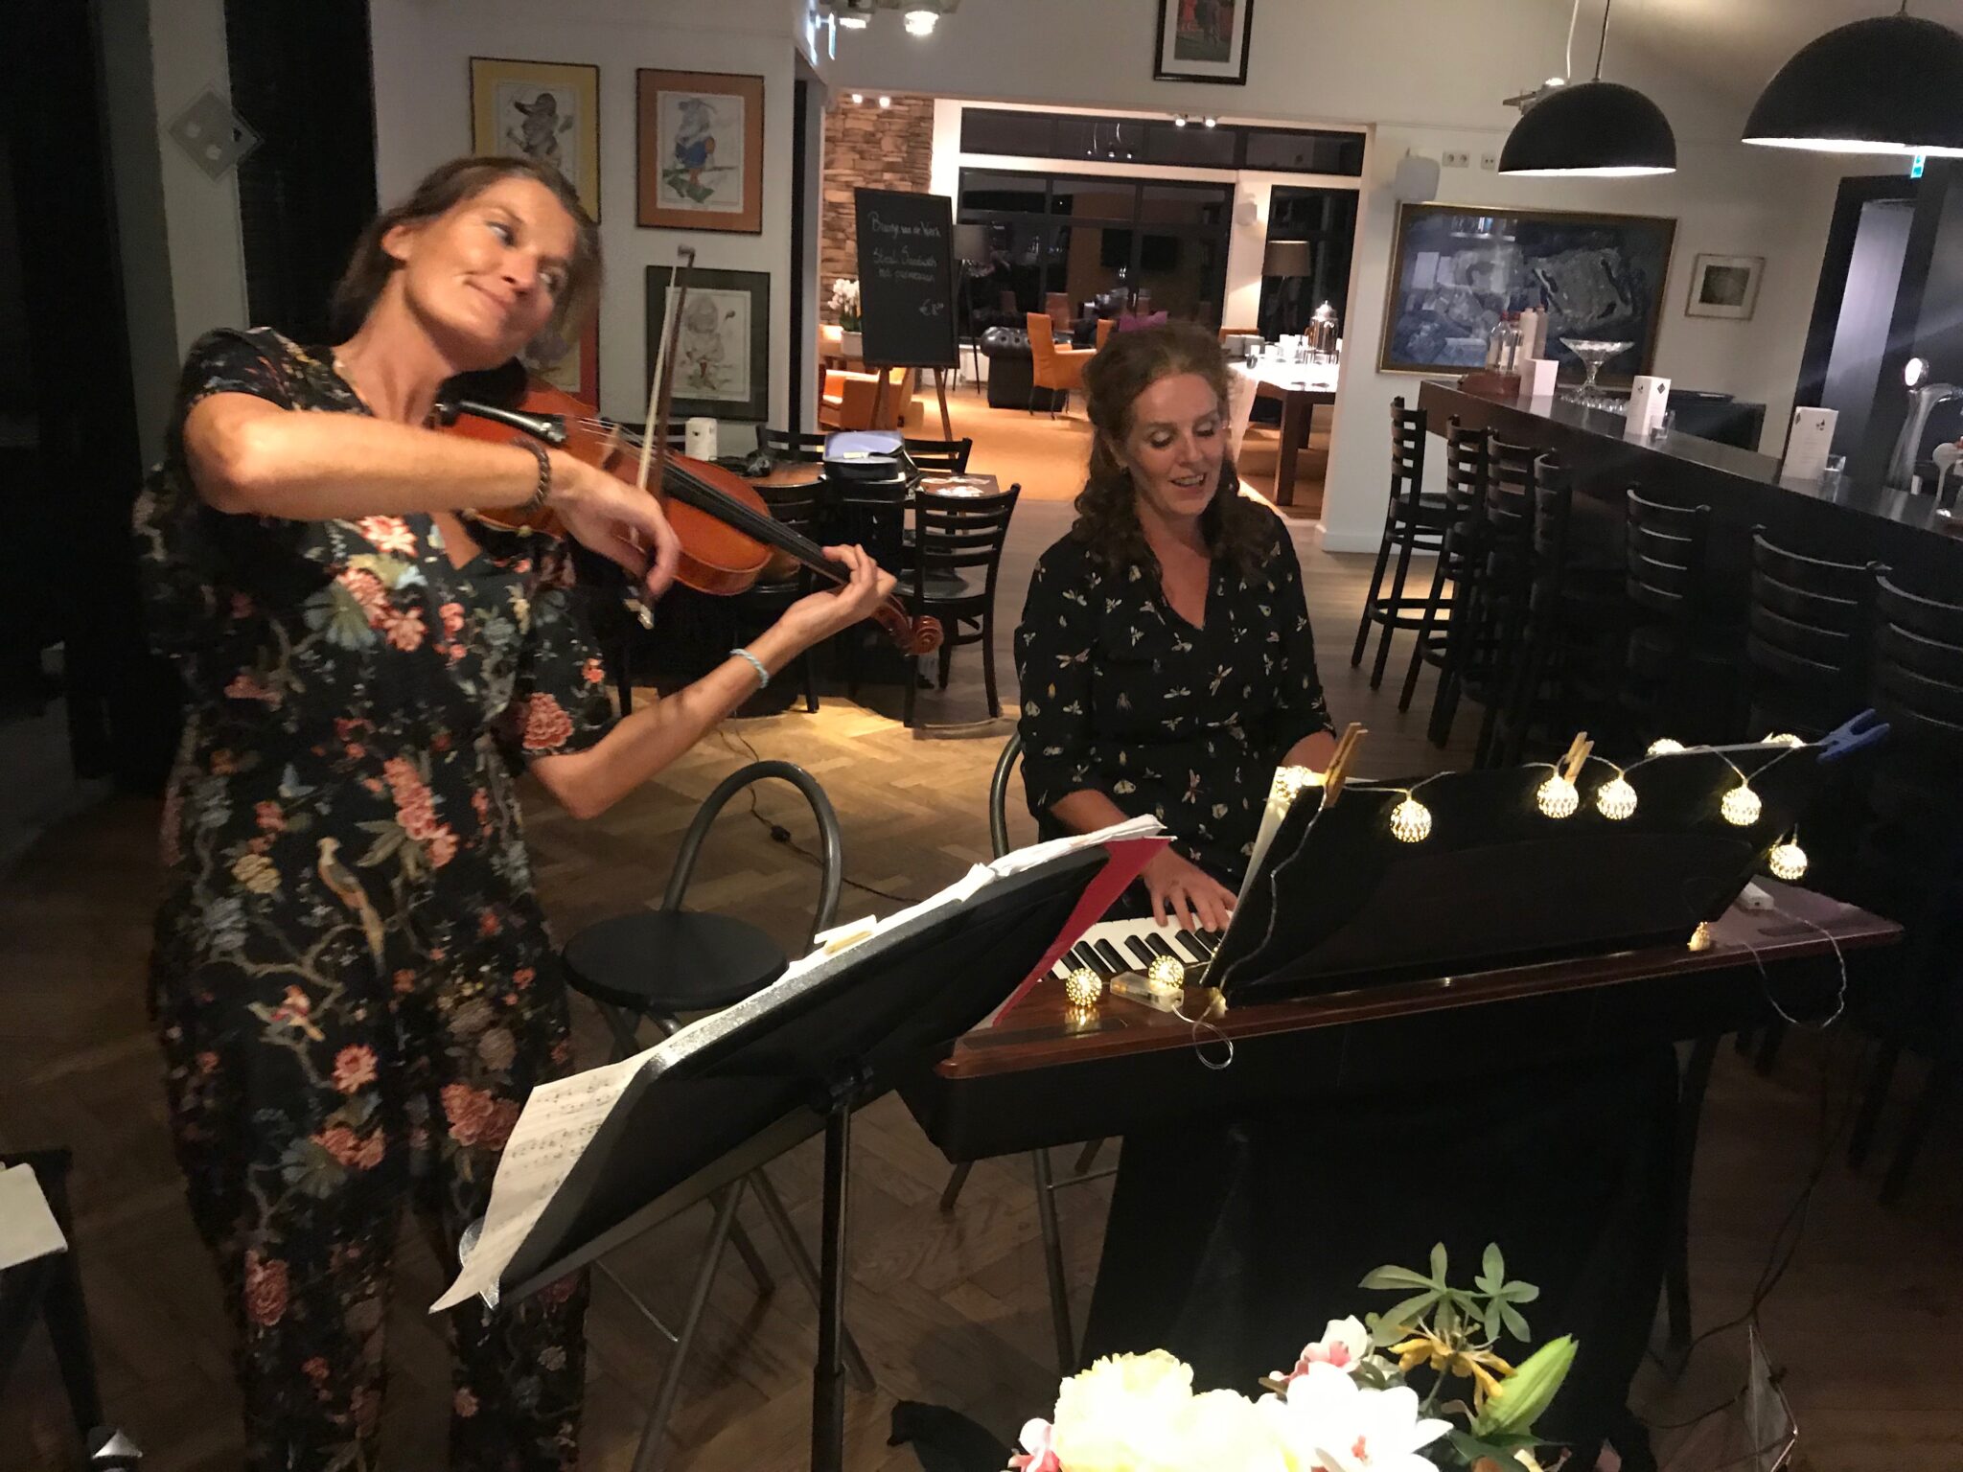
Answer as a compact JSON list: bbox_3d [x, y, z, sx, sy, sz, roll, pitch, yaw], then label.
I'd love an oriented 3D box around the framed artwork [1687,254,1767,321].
[{"bbox_3d":[4.312,-2.593,9.187,0.392,0.349,0.031,3,17,-1],"label":"framed artwork"}]

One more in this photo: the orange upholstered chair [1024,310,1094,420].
[{"bbox_3d":[0.915,-3.888,16.757,0.615,1.026,0.554,-8,20,-32],"label":"orange upholstered chair"}]

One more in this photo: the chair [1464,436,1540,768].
[{"bbox_3d":[1.907,-0.430,5.371,0.482,1.138,0.431,3,17,-1],"label":"chair"}]

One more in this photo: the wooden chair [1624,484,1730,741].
[{"bbox_3d":[1.875,-0.055,4.130,0.482,1.138,0.431,3,17,-1],"label":"wooden chair"}]

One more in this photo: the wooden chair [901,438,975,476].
[{"bbox_3d":[-0.230,-0.797,6.670,0.426,0.846,0.482,0,17,-11],"label":"wooden chair"}]

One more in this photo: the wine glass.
[{"bbox_3d":[2.943,-1.740,7.583,0.335,0.290,0.335,3,17,0],"label":"wine glass"}]

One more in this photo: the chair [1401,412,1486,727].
[{"bbox_3d":[1.913,-0.566,5.878,0.500,1.155,0.430,3,17,-1],"label":"chair"}]

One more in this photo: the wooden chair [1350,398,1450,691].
[{"bbox_3d":[1.907,-0.794,6.630,0.500,1.155,0.430,3,17,-1],"label":"wooden chair"}]

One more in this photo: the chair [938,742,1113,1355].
[{"bbox_3d":[0.196,0.431,2.540,0.385,0.943,0.472,-7,20,-31],"label":"chair"}]

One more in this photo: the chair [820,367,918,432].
[{"bbox_3d":[-1.082,-3.257,14.979,0.740,0.680,0.700,-3,18,-21],"label":"chair"}]

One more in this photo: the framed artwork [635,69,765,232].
[{"bbox_3d":[-1.331,-2.757,7.497,0.602,0.710,0.030,3,17,0],"label":"framed artwork"}]

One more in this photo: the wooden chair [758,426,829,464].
[{"bbox_3d":[-0.860,-0.844,6.704,0.426,0.846,0.482,9,18,18],"label":"wooden chair"}]

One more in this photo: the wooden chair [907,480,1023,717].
[{"bbox_3d":[-0.177,-0.508,5.729,0.426,0.846,0.482,-6,19,-28],"label":"wooden chair"}]

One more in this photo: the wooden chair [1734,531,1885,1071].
[{"bbox_3d":[1.942,0.169,3.463,0.510,1.155,0.440,2,17,-4],"label":"wooden chair"}]

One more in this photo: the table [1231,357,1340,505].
[{"bbox_3d":[2.655,-2.593,13.219,1.087,0.800,3.948,3,17,-1],"label":"table"}]

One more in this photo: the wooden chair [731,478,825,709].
[{"bbox_3d":[-0.811,-0.538,5.771,0.430,0.850,0.500,-3,18,-19],"label":"wooden chair"}]

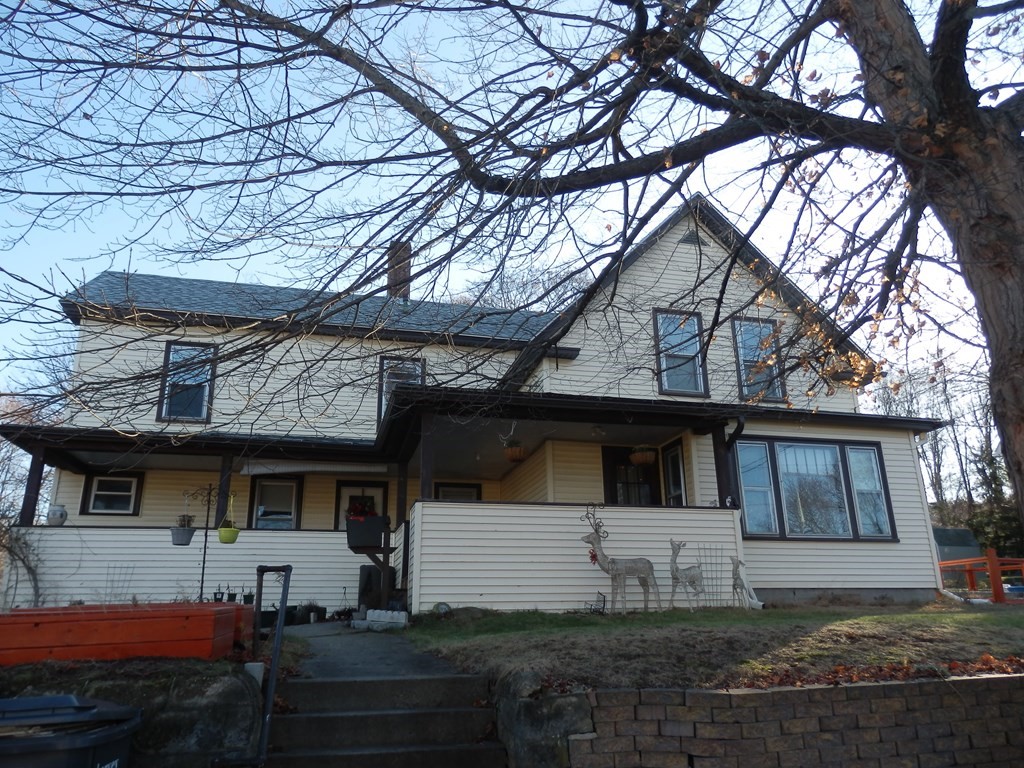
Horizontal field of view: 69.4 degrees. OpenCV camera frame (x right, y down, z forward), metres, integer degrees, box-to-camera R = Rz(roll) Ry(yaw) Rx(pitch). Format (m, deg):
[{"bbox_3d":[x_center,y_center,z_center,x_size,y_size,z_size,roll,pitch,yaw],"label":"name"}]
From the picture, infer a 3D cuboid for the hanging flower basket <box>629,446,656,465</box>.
[{"bbox_3d":[1.976,1.074,11.187,0.410,0.250,0.410,-1,-19,0],"label":"hanging flower basket"}]

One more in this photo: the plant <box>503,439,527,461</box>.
[{"bbox_3d":[0.049,0.959,10.781,0.340,0.310,0.340,4,-19,-13],"label":"plant"}]

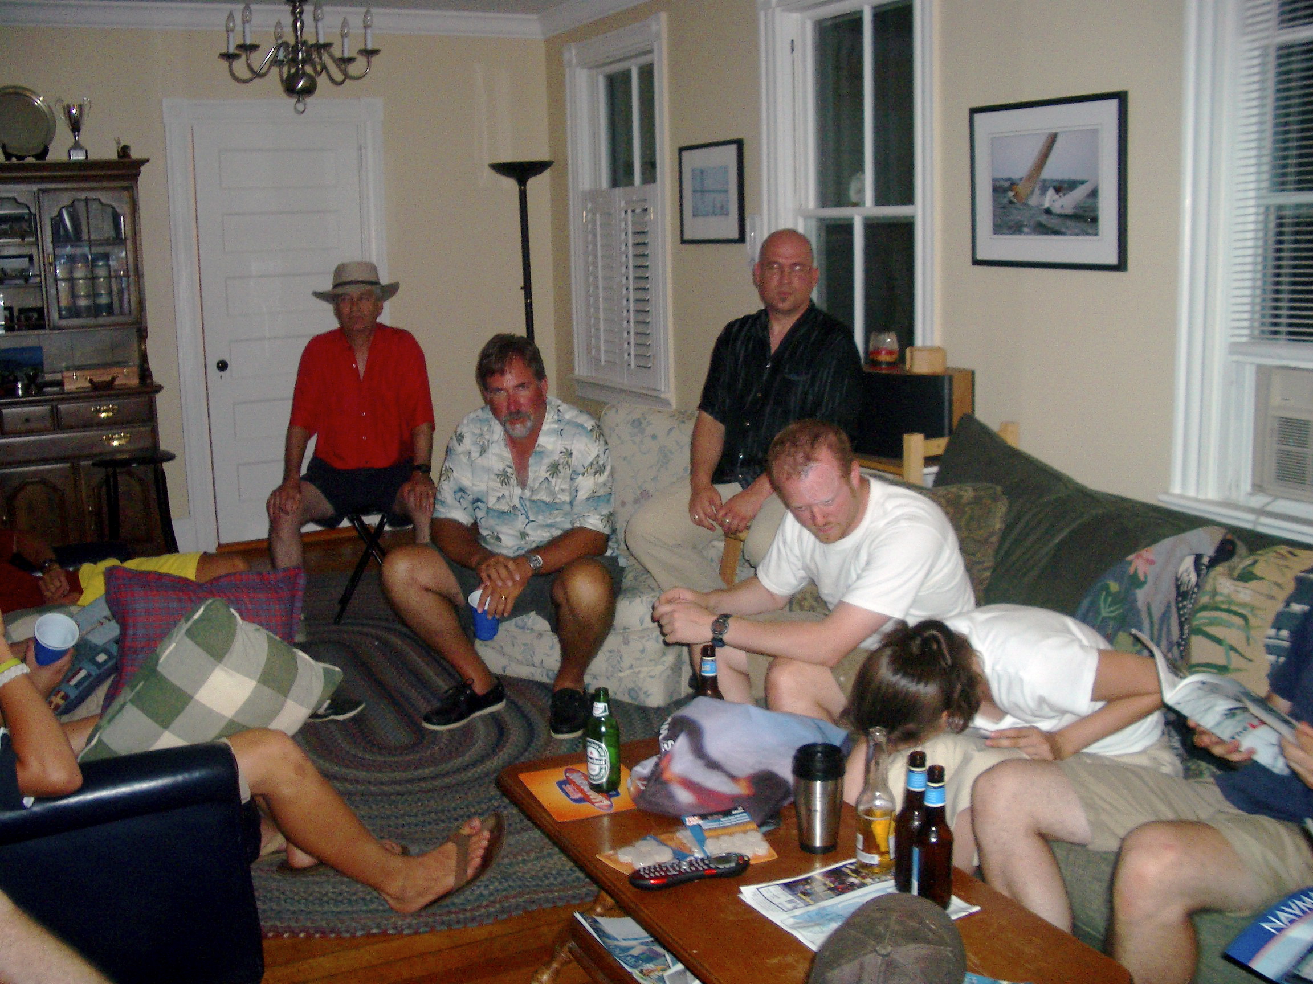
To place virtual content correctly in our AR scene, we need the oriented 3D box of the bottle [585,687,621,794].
[{"bbox_3d":[-0.098,0.440,2.401,0.064,0.205,0.064,-1,11,0],"label":"bottle"}]

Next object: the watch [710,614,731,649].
[{"bbox_3d":[0.138,0.298,2.850,0.042,0.070,0.058,-6,-21,1],"label":"watch"}]

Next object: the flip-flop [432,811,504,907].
[{"bbox_3d":[-0.454,0.828,2.930,0.275,0.060,0.100,-40,52,0],"label":"flip-flop"}]

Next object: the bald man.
[{"bbox_3d":[0.278,-0.013,3.794,0.580,1.400,0.850,4,12,25],"label":"bald man"}]

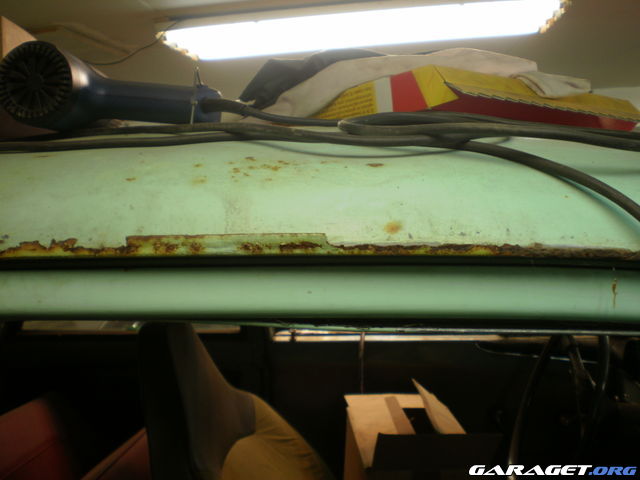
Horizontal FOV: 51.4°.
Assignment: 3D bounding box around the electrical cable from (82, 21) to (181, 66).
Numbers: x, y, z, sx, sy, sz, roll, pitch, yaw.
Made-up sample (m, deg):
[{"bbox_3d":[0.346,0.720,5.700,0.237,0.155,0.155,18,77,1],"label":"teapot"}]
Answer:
[{"bbox_3d":[-0.555,-0.573,1.950,0.285,0.130,0.060,0,6,-7],"label":"electrical cable"}]

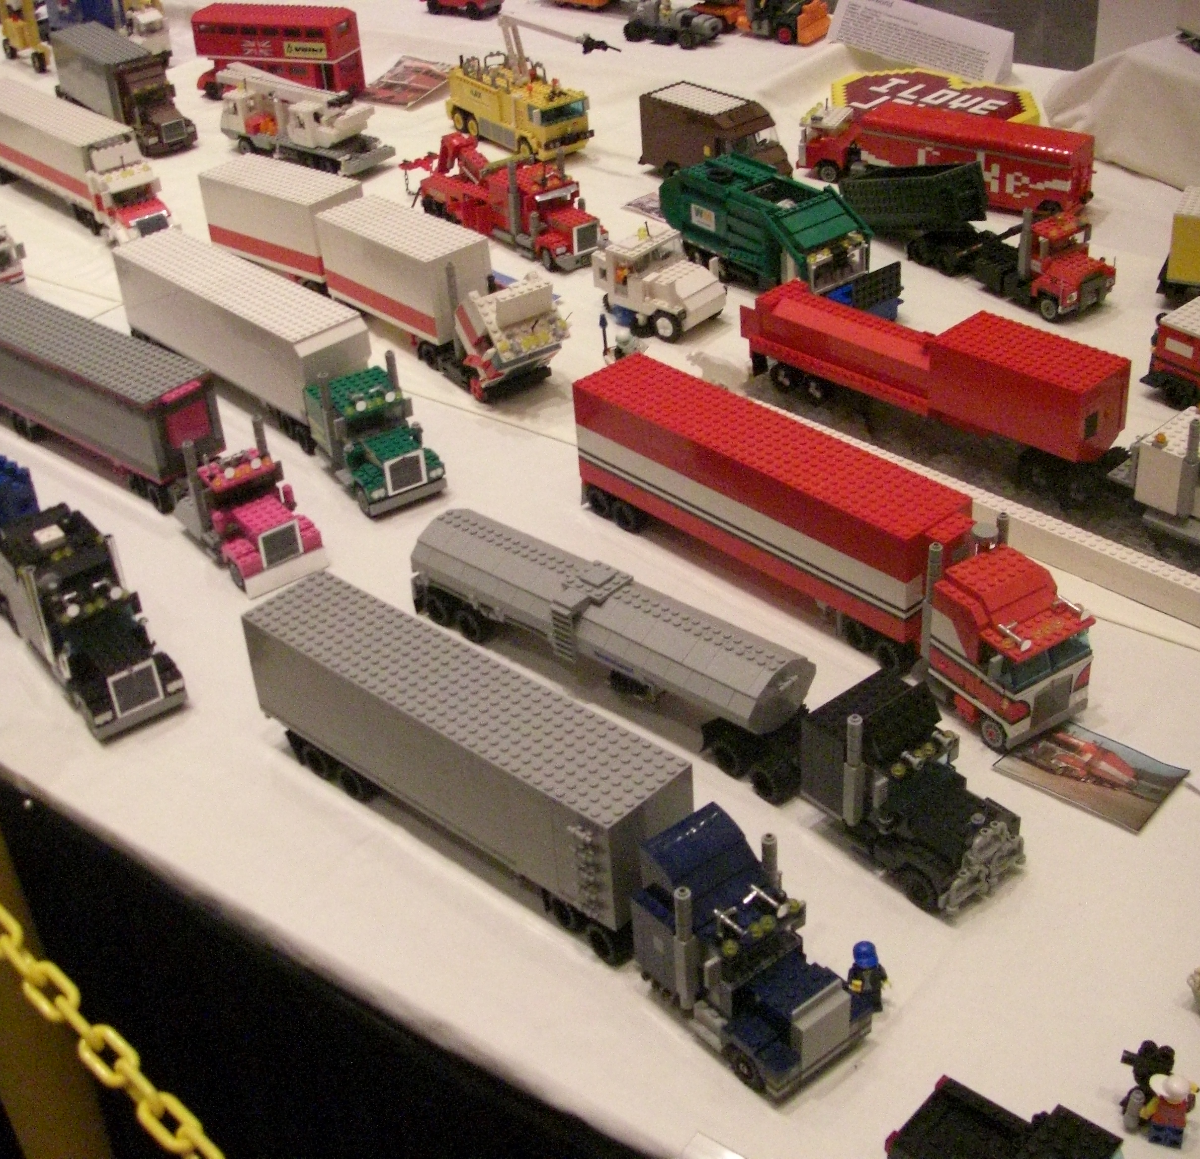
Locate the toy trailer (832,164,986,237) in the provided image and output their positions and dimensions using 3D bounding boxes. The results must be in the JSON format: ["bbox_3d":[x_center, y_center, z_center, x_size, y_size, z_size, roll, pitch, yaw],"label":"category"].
[{"bbox_3d":[0.299,-0.363,1.624,0.064,0.056,0.123,-24,23,-27],"label":"toy trailer"}]

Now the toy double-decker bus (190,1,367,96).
[{"bbox_3d":[-0.421,-0.690,2.224,0.222,0.120,0.064,11,37,21],"label":"toy double-decker bus"}]

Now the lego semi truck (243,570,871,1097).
[{"bbox_3d":[-0.034,0.118,0.919,0.080,0.099,0.429,-31,42,-34],"label":"lego semi truck"}]

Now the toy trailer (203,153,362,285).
[{"bbox_3d":[-0.306,-0.344,1.667,0.174,0.112,0.065,24,43,36],"label":"toy trailer"}]

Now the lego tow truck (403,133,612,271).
[{"bbox_3d":[-0.100,-0.400,1.722,0.061,0.101,0.293,-25,38,-28],"label":"lego tow truck"}]

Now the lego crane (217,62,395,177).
[{"bbox_3d":[-0.366,-0.552,2.032,0.268,0.088,0.075,26,44,37],"label":"lego crane"}]

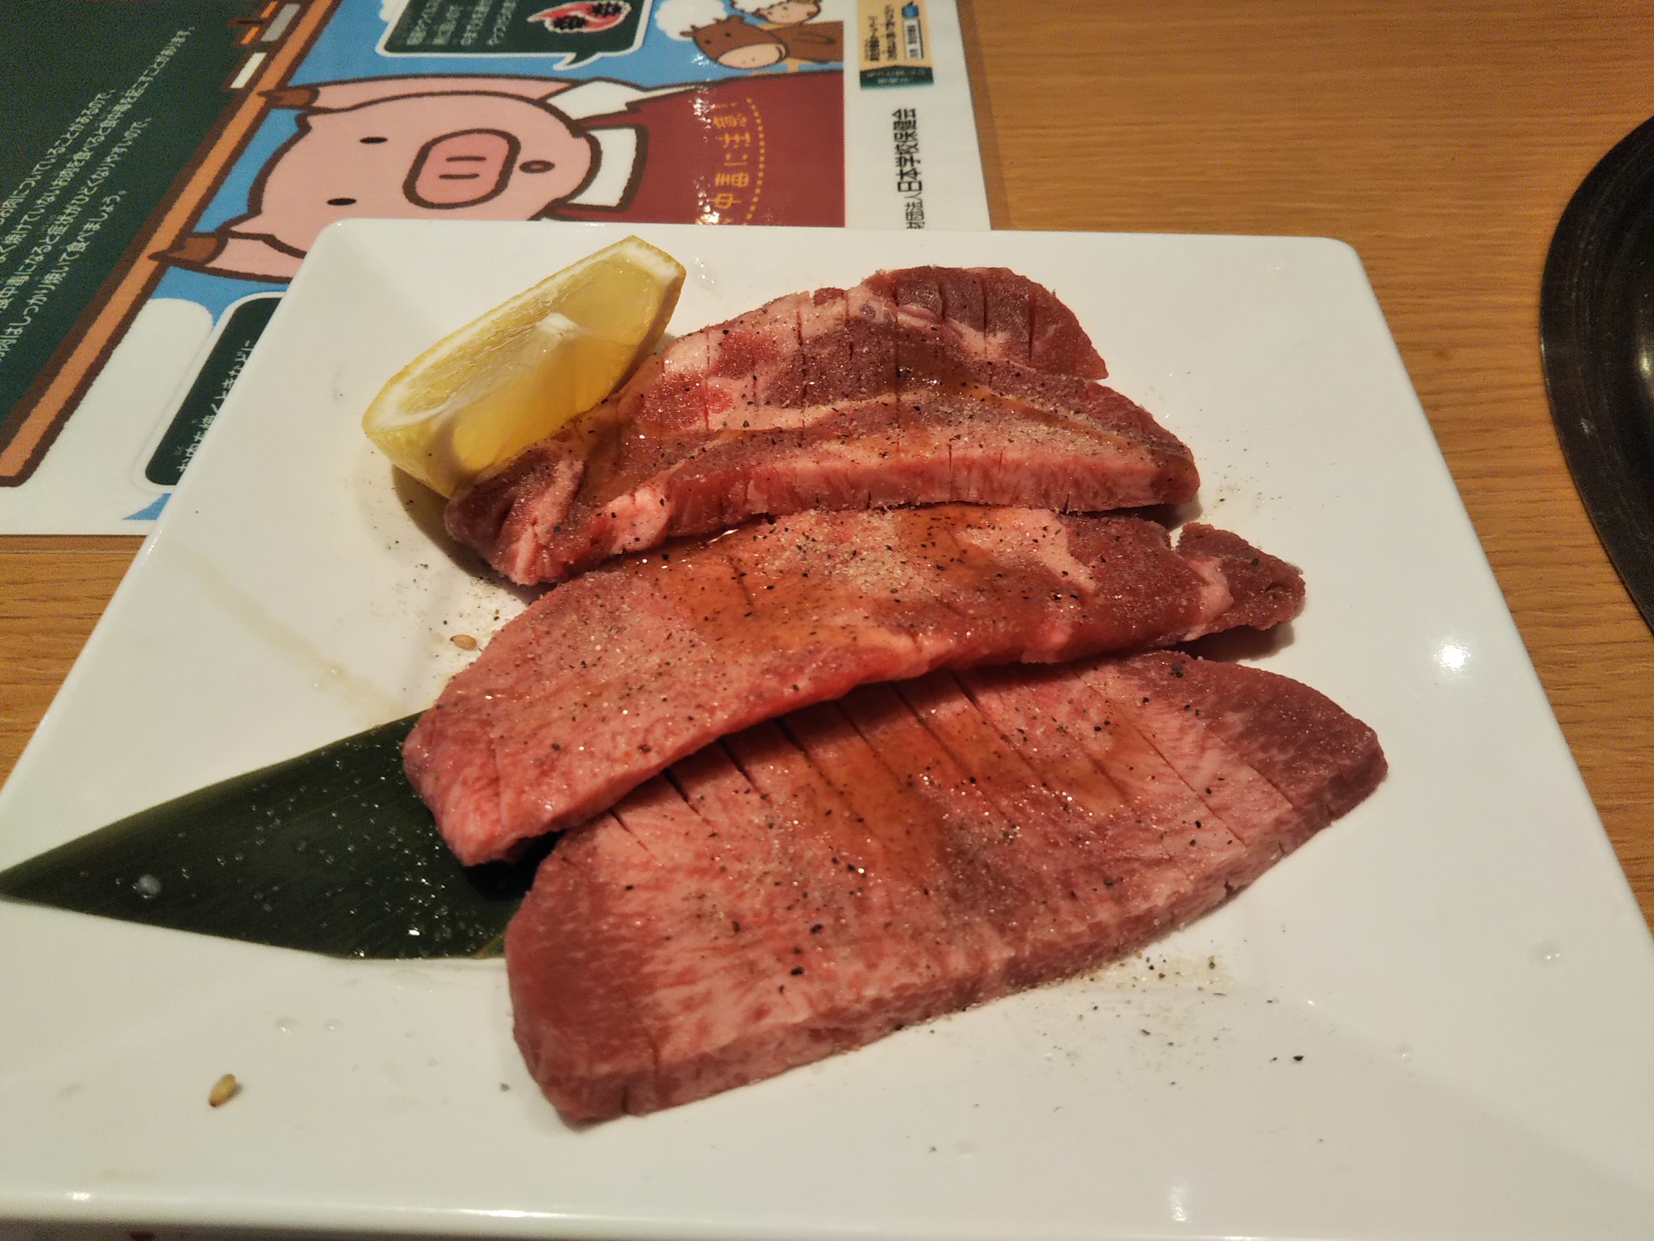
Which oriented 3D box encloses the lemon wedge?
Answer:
[{"bbox_3d":[-0.043,-0.043,0.232,0.024,0.025,0.066,24,49,23],"label":"lemon wedge"}]

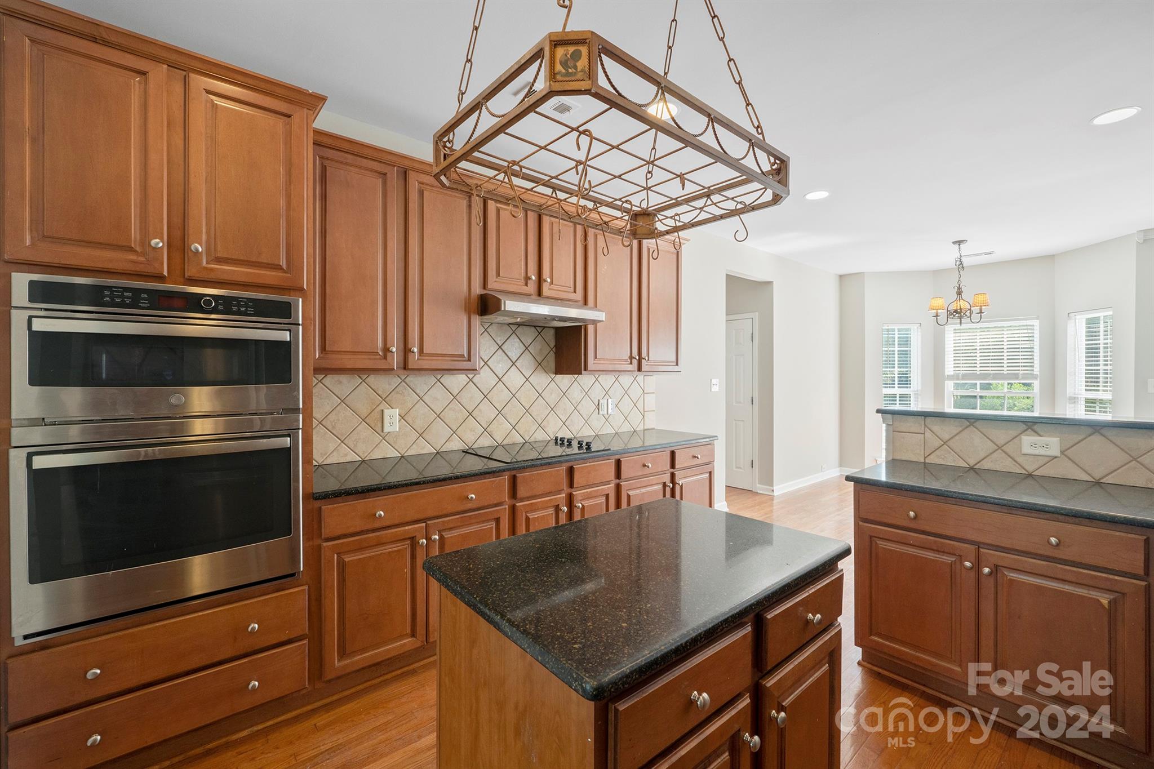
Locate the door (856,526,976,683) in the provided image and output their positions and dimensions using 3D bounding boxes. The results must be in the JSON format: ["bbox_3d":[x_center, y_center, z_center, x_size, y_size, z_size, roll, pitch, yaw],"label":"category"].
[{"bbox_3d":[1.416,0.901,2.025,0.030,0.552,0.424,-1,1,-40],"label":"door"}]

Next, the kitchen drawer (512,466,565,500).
[{"bbox_3d":[-0.331,0.549,2.855,0.336,0.132,0.420,-1,1,-39],"label":"kitchen drawer"}]

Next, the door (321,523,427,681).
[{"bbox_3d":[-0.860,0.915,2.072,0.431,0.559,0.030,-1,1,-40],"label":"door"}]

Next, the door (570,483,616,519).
[{"bbox_3d":[0.105,0.905,2.889,0.335,0.560,0.040,-1,1,-40],"label":"door"}]

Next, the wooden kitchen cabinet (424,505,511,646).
[{"bbox_3d":[-0.712,0.932,2.628,0.439,0.581,0.550,-1,1,-39],"label":"wooden kitchen cabinet"}]

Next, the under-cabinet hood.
[{"bbox_3d":[-0.282,-0.468,3.085,0.768,0.135,0.535,-1,1,-39],"label":"under-cabinet hood"}]

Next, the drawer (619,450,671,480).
[{"bbox_3d":[0.335,0.542,3.399,0.484,0.138,0.420,-1,1,-39],"label":"drawer"}]

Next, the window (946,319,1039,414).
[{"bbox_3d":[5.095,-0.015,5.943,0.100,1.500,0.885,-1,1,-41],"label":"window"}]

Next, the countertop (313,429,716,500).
[{"bbox_3d":[-0.188,0.435,3.087,2.795,0.036,0.650,-1,1,-39],"label":"countertop"}]

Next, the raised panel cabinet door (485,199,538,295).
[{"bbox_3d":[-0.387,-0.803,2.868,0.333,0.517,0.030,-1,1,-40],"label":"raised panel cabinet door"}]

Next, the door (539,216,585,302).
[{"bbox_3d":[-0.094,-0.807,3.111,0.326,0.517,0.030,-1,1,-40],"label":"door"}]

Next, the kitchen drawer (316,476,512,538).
[{"bbox_3d":[-0.800,0.550,2.345,0.870,0.130,0.350,-1,1,-40],"label":"kitchen drawer"}]

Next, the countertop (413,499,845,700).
[{"bbox_3d":[0.192,0.474,1.312,0.998,0.036,0.684,-1,1,-39],"label":"countertop"}]

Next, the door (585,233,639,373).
[{"bbox_3d":[0.262,-0.600,3.383,0.485,1.010,0.040,-1,1,-40],"label":"door"}]

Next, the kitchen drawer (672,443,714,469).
[{"bbox_3d":[0.762,0.521,3.641,0.465,0.135,0.350,-1,1,-40],"label":"kitchen drawer"}]

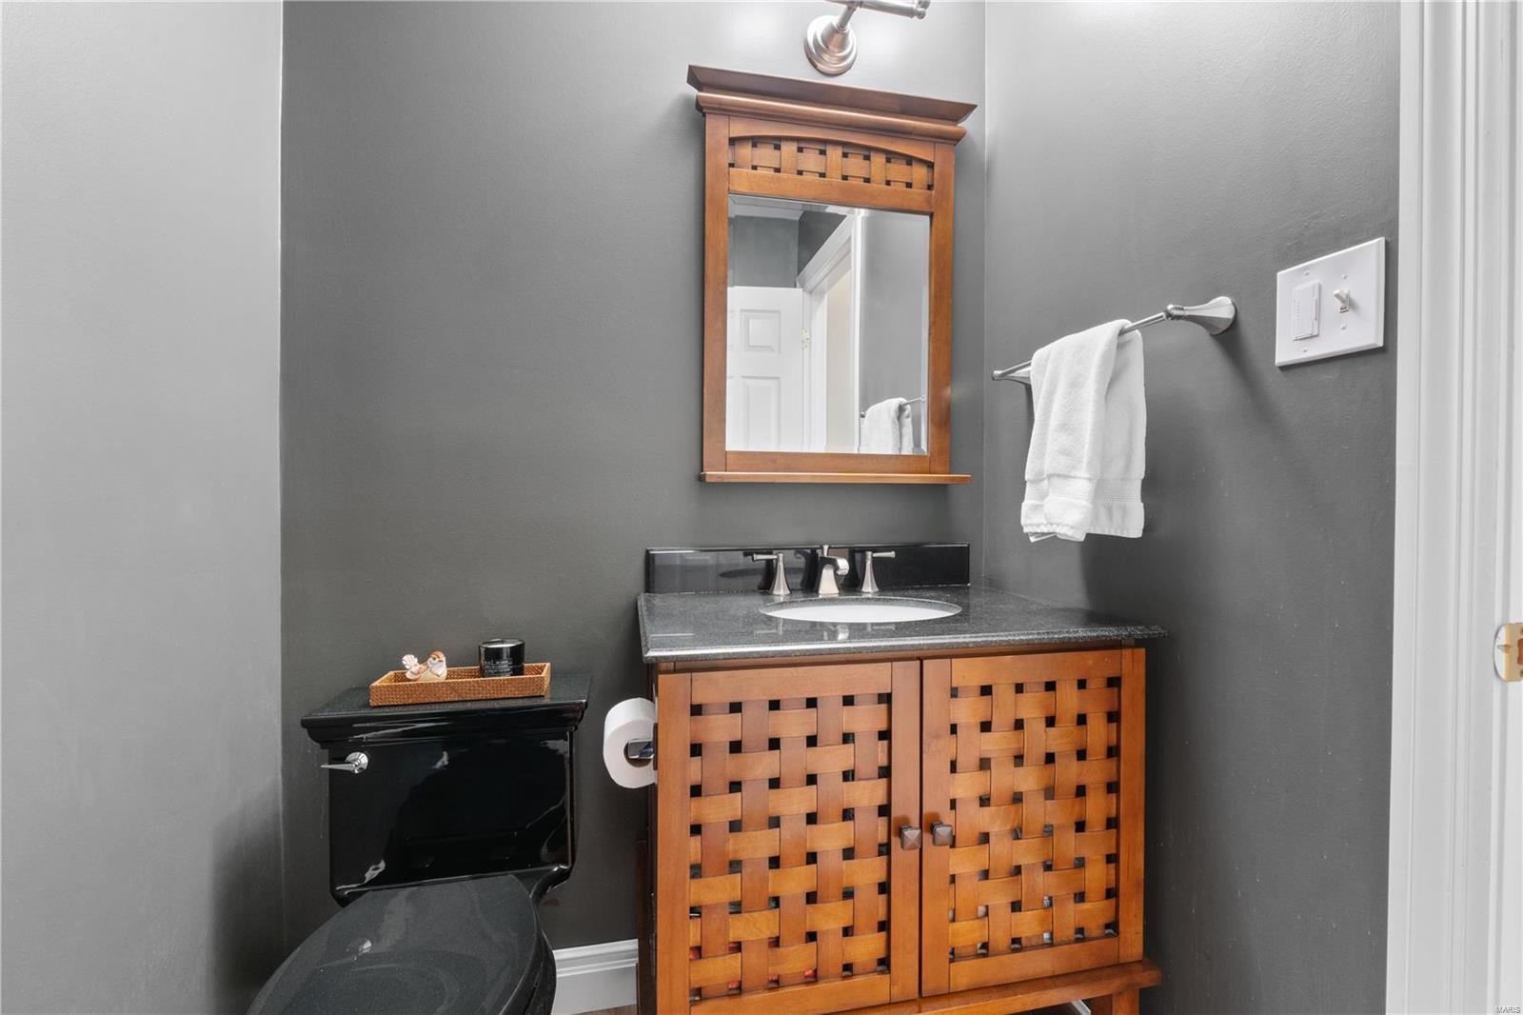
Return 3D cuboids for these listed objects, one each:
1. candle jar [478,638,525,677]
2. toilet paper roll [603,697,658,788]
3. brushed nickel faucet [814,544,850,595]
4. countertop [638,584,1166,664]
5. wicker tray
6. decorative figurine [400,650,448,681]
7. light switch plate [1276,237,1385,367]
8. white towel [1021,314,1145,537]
[{"bbox_3d":[-0.491,0.300,1.204,0.081,0.089,0.081,0,1,-12],"label":"candle jar"},{"bbox_3d":[-0.191,0.359,0.978,0.104,0.104,0.102,0,1,-12],"label":"toilet paper roll"},{"bbox_3d":[0.149,0.133,1.319,0.045,0.099,0.146,0,1,-12],"label":"brushed nickel faucet"},{"bbox_3d":[0.183,0.193,1.167,0.797,0.019,0.543,0,1,-12],"label":"countertop"},{"bbox_3d":[-0.552,0.331,1.192,0.294,0.038,0.097,0,1,-12],"label":"wicker tray"},{"bbox_3d":[-0.623,0.305,1.175,0.080,0.078,0.052,0,1,28],"label":"decorative figurine"},{"bbox_3d":[0.681,-0.242,0.768,0.016,0.120,0.120,0,1,-12],"label":"light switch plate"},{"bbox_3d":[0.538,-0.115,1.083,0.065,0.345,0.246,0,1,-12],"label":"white towel"}]

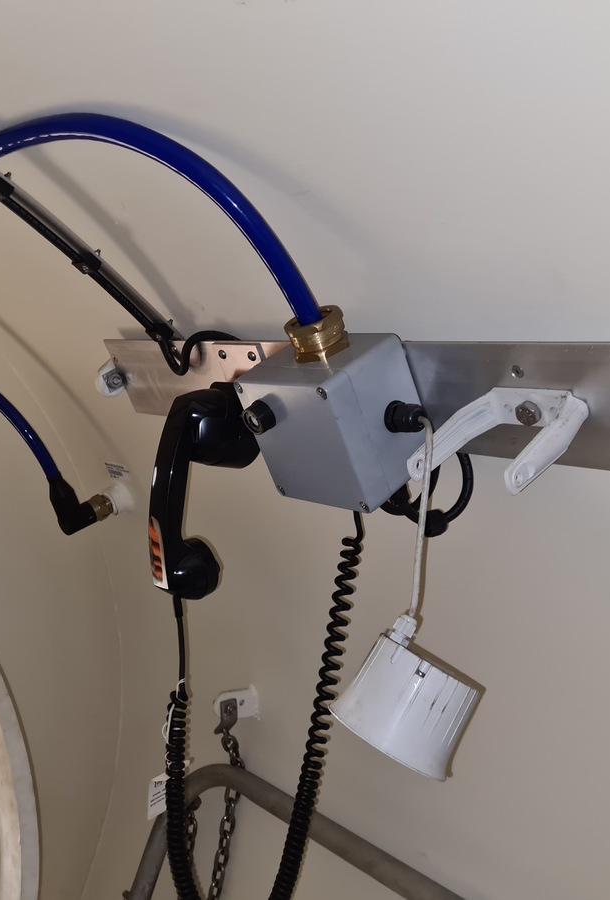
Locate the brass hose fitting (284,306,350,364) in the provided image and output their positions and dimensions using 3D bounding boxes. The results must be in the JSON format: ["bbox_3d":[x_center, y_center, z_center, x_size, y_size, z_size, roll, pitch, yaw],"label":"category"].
[{"bbox_3d":[0.011,-0.096,0.756,0.050,0.029,0.052,-18,24,8],"label":"brass hose fitting"}]

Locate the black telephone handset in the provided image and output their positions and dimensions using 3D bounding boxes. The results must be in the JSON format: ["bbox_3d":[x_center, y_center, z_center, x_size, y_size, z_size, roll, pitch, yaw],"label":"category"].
[{"bbox_3d":[-0.104,0.041,0.890,0.075,0.205,0.055,-1,7,-41],"label":"black telephone handset"}]

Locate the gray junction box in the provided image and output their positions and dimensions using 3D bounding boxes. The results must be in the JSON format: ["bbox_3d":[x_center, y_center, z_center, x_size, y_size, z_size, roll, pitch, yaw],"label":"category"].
[{"bbox_3d":[0.028,-0.026,0.779,0.090,0.119,0.120,-37,28,-32],"label":"gray junction box"}]

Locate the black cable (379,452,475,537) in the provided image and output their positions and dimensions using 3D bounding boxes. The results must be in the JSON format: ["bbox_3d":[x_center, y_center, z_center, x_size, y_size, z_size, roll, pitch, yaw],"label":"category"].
[{"bbox_3d":[0.108,0.038,0.795,0.047,0.077,0.076,-2,7,-41],"label":"black cable"}]

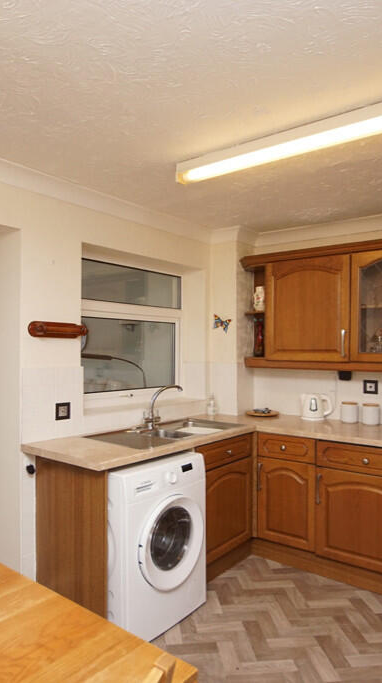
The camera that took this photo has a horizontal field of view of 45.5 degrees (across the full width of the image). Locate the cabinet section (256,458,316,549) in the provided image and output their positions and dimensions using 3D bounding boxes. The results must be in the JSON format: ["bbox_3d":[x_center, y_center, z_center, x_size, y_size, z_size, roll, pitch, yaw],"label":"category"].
[{"bbox_3d":[0.755,1.042,3.124,0.399,0.544,0.550,0,0,35],"label":"cabinet section"}]

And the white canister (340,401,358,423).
[{"bbox_3d":[1.137,0.511,3.268,0.113,0.142,0.113,0,-1,36],"label":"white canister"}]

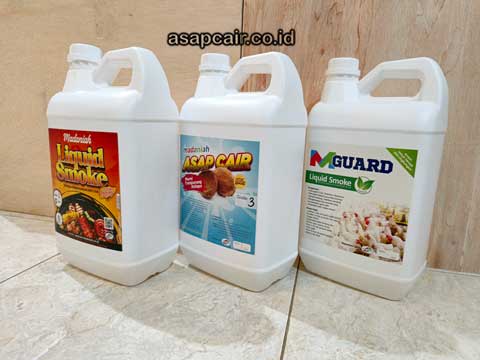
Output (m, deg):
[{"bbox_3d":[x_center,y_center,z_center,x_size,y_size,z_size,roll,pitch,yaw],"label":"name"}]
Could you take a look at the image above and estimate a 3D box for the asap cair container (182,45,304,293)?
[{"bbox_3d":[0.001,-0.023,0.501,0.181,0.335,0.123,10,13,36],"label":"asap cair container"}]

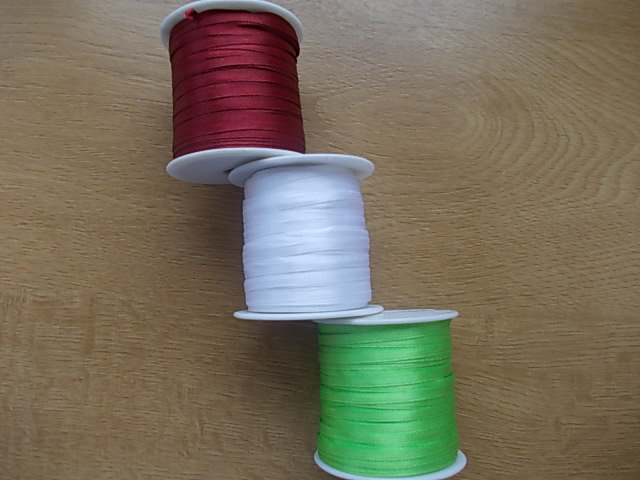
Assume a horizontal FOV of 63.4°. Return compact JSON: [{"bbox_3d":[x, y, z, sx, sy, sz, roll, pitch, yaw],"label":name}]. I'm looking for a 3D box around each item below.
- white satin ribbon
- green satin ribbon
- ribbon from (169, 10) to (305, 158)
[{"bbox_3d":[-0.005,0.001,0.187,0.045,0.045,0.049,-3,85,-3],"label":"white satin ribbon"},{"bbox_3d":[0.024,0.052,0.186,0.048,0.048,0.047,-2,86,-3],"label":"green satin ribbon"},{"bbox_3d":[-0.031,-0.051,0.193,0.047,0.047,0.048,-4,85,-3],"label":"ribbon"}]

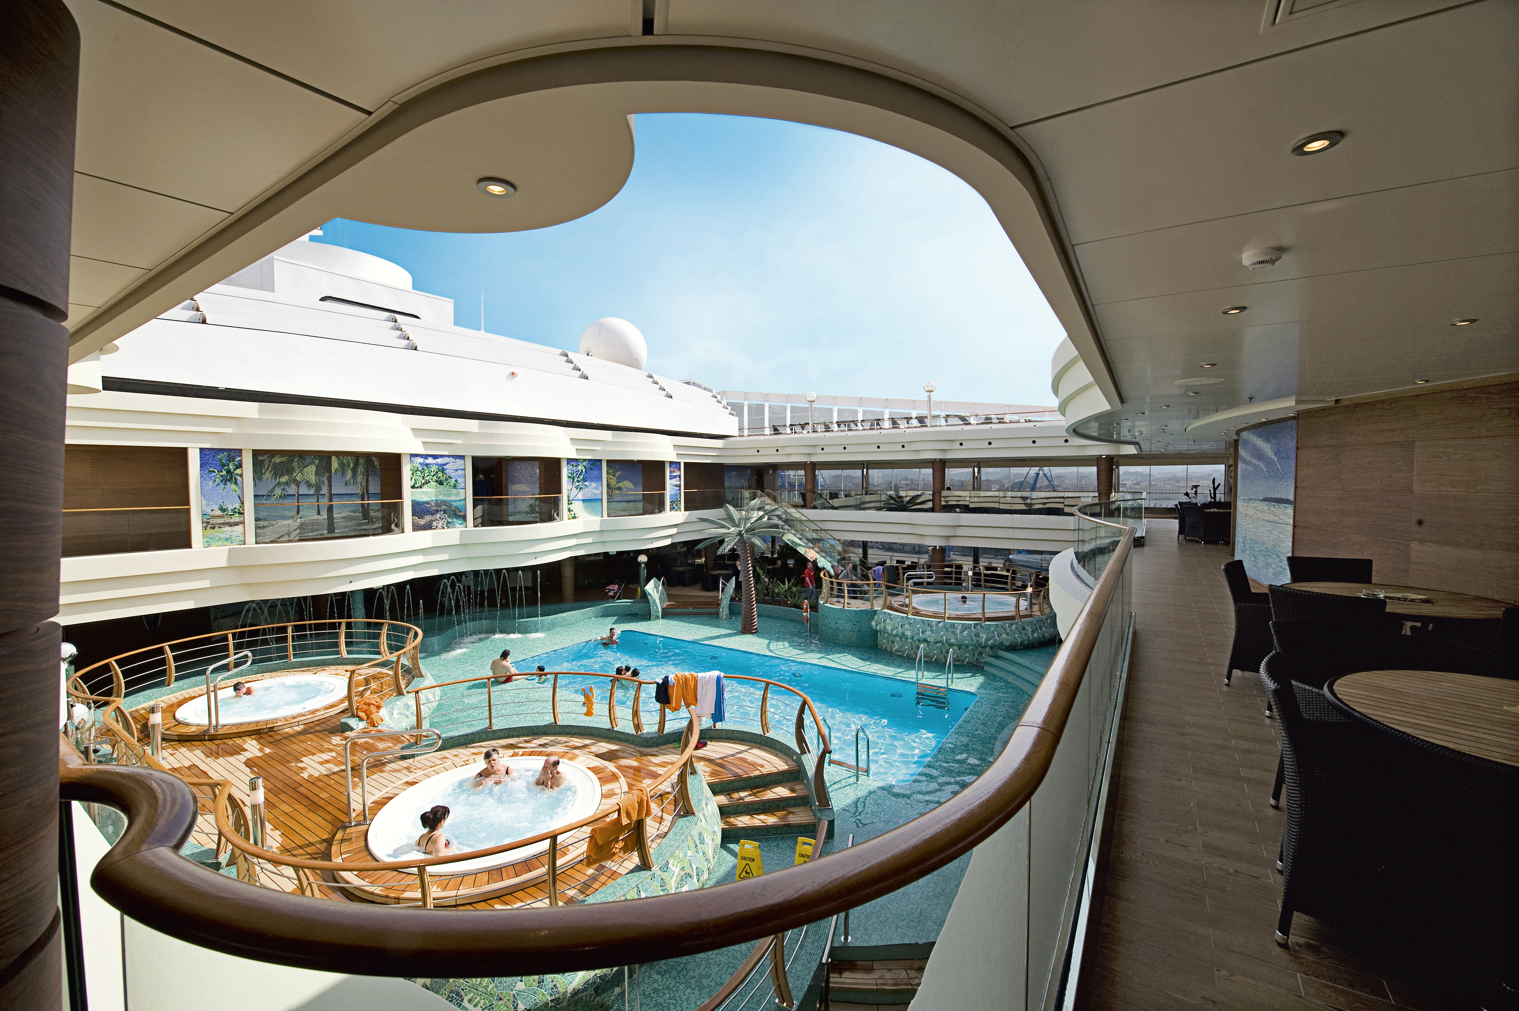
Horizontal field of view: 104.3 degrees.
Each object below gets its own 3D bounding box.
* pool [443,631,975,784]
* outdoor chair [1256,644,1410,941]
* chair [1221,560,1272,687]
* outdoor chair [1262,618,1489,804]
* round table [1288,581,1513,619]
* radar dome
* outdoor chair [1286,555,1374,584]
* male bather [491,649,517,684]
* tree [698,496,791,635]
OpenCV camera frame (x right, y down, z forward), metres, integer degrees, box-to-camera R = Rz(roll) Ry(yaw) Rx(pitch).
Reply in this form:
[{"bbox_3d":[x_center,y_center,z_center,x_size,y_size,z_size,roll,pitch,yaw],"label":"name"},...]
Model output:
[{"bbox_3d":[-1.088,5.298,15.521,11.900,1.400,5.150,2,3,34],"label":"pool"},{"bbox_3d":[2.103,1.017,1.932,0.610,0.870,0.560,2,4,40],"label":"outdoor chair"},{"bbox_3d":[3.821,0.896,4.329,0.560,0.870,0.610,-3,4,-40],"label":"chair"},{"bbox_3d":[2.658,0.989,2.484,0.560,0.870,0.610,0,3,0],"label":"outdoor chair"},{"bbox_3d":[4.153,0.982,3.892,1.200,0.740,1.200,2,3,34],"label":"round table"},{"bbox_3d":[-7.431,-7.838,30.000,3.350,3.400,3.350,-1,3,-14],"label":"radar dome"},{"bbox_3d":[4.522,0.884,4.551,0.560,0.870,0.610,1,3,22],"label":"outdoor chair"},{"bbox_3d":[-6.582,4.169,15.499,0.750,0.880,0.540,-2,3,-33],"label":"male bather"},{"bbox_3d":[-0.416,2.064,20.189,3.200,4.600,3.200,0,3,-1],"label":"tree"}]

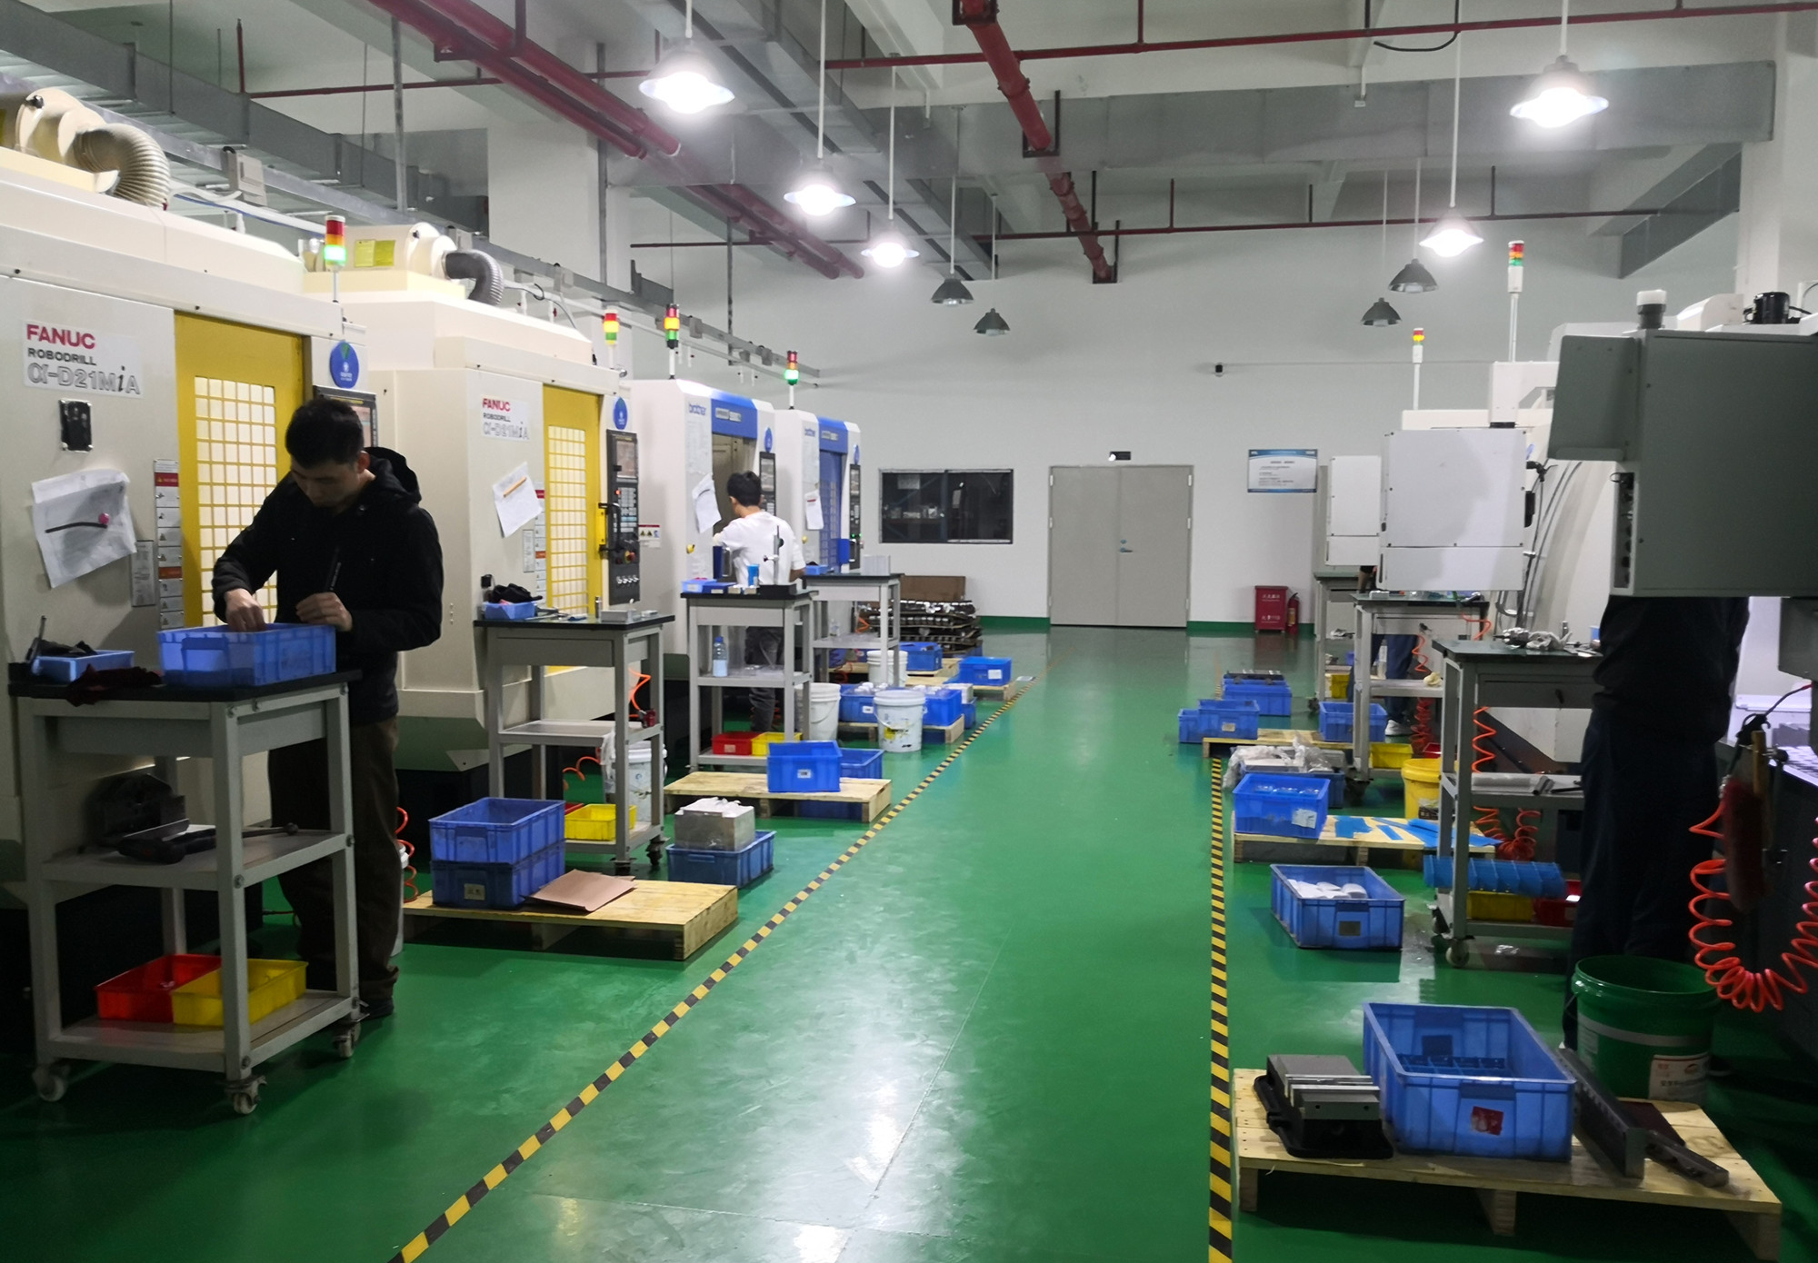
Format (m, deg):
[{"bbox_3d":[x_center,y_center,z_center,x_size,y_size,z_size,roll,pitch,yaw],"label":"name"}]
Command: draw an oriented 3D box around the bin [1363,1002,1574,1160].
[{"bbox_3d":[1.204,0.973,3.101,0.338,0.165,0.431,1,5,8],"label":"bin"}]

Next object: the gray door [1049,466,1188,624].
[{"bbox_3d":[2.692,-1.078,18.000,1.770,2.046,0.070,1,5,12],"label":"gray door"}]

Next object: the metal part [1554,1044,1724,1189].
[{"bbox_3d":[1.600,1.056,3.112,0.240,0.104,0.470,1,5,12],"label":"metal part"}]

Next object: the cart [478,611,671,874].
[{"bbox_3d":[-1.355,0.445,5.819,0.675,0.994,0.520,1,5,12],"label":"cart"}]

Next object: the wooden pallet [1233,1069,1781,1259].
[{"bbox_3d":[1.216,1.119,3.025,1.003,0.115,0.472,1,5,11],"label":"wooden pallet"}]

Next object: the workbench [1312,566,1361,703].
[{"bbox_3d":[3.369,0.105,10.488,0.700,1.010,0.500,1,5,12],"label":"workbench"}]

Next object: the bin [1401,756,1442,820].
[{"bbox_3d":[2.366,0.780,6.388,0.285,0.345,0.285,1,5,12],"label":"bin"}]

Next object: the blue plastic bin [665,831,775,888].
[{"bbox_3d":[-0.753,0.918,5.717,0.315,0.156,0.355,1,5,12],"label":"blue plastic bin"}]

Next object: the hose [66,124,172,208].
[{"bbox_3d":[-2.365,-1.404,4.264,0.150,0.260,0.270,1,5,12],"label":"hose"}]

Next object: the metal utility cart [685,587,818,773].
[{"bbox_3d":[-0.854,0.272,7.678,0.590,0.980,0.470,1,5,12],"label":"metal utility cart"}]

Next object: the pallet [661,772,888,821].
[{"bbox_3d":[-0.649,0.825,7.108,1.060,0.113,0.500,1,5,12],"label":"pallet"}]

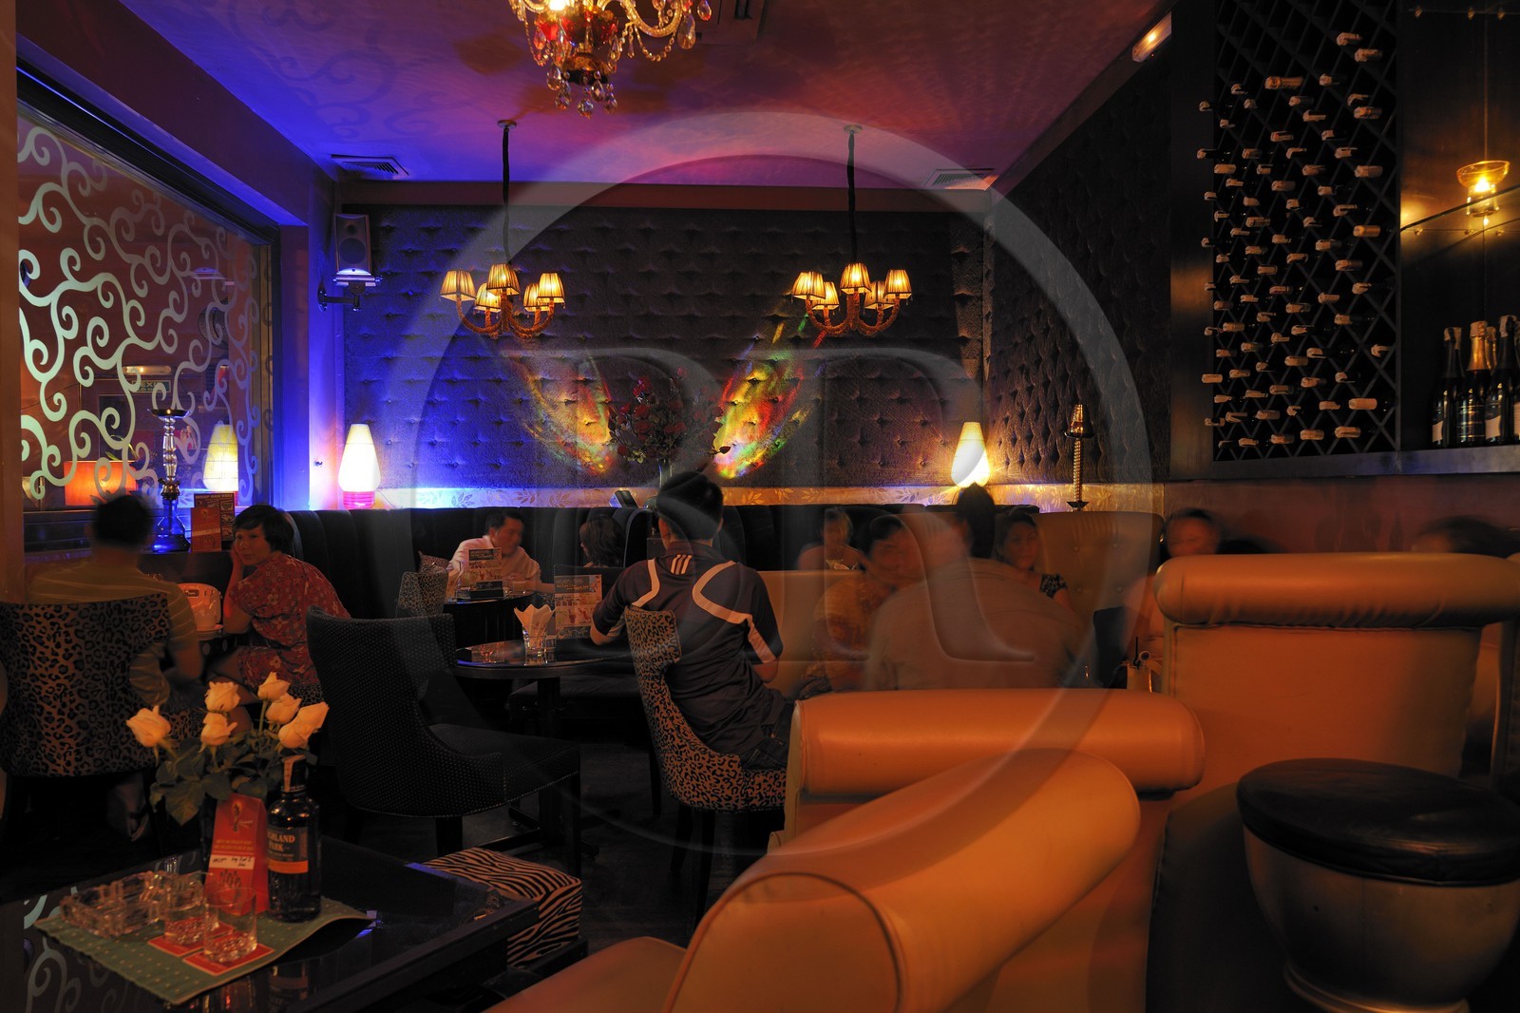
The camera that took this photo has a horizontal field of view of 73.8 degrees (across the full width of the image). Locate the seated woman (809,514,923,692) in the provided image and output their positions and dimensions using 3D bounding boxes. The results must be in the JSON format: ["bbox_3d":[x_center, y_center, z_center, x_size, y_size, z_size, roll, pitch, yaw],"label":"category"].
[{"bbox_3d":[0.560,0.620,3.800,0.750,1.210,0.520,0,1,21],"label":"seated woman"}]

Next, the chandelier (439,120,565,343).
[{"bbox_3d":[-1.306,-1.409,5.170,0.650,1.120,0.640,0,1,-3],"label":"chandelier"}]

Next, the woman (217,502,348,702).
[{"bbox_3d":[-1.890,0.633,4.000,0.680,1.250,0.480,0,0,6],"label":"woman"}]

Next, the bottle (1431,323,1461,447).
[{"bbox_3d":[1.744,-0.299,2.550,0.090,0.304,0.090,0,1,-4],"label":"bottle"}]

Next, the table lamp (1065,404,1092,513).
[{"bbox_3d":[1.385,-0.214,4.400,0.122,0.470,0.122,0,1,0],"label":"table lamp"}]

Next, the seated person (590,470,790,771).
[{"bbox_3d":[-0.060,0.554,3.400,0.620,1.360,0.780,0,1,35],"label":"seated person"}]

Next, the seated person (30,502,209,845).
[{"bbox_3d":[-2.197,0.530,3.559,0.530,1.150,0.690,0,1,7],"label":"seated person"}]

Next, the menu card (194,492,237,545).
[{"bbox_3d":[-2.424,0.053,4.500,0.178,0.216,0.050,0,0,-12],"label":"menu card"}]

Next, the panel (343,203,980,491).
[{"bbox_3d":[-0.568,-0.977,6.230,3.920,1.720,0.080,0,1,-3],"label":"panel"}]

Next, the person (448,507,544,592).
[{"bbox_3d":[-1.350,0.551,5.303,0.520,1.080,0.740,-1,1,-20],"label":"person"}]

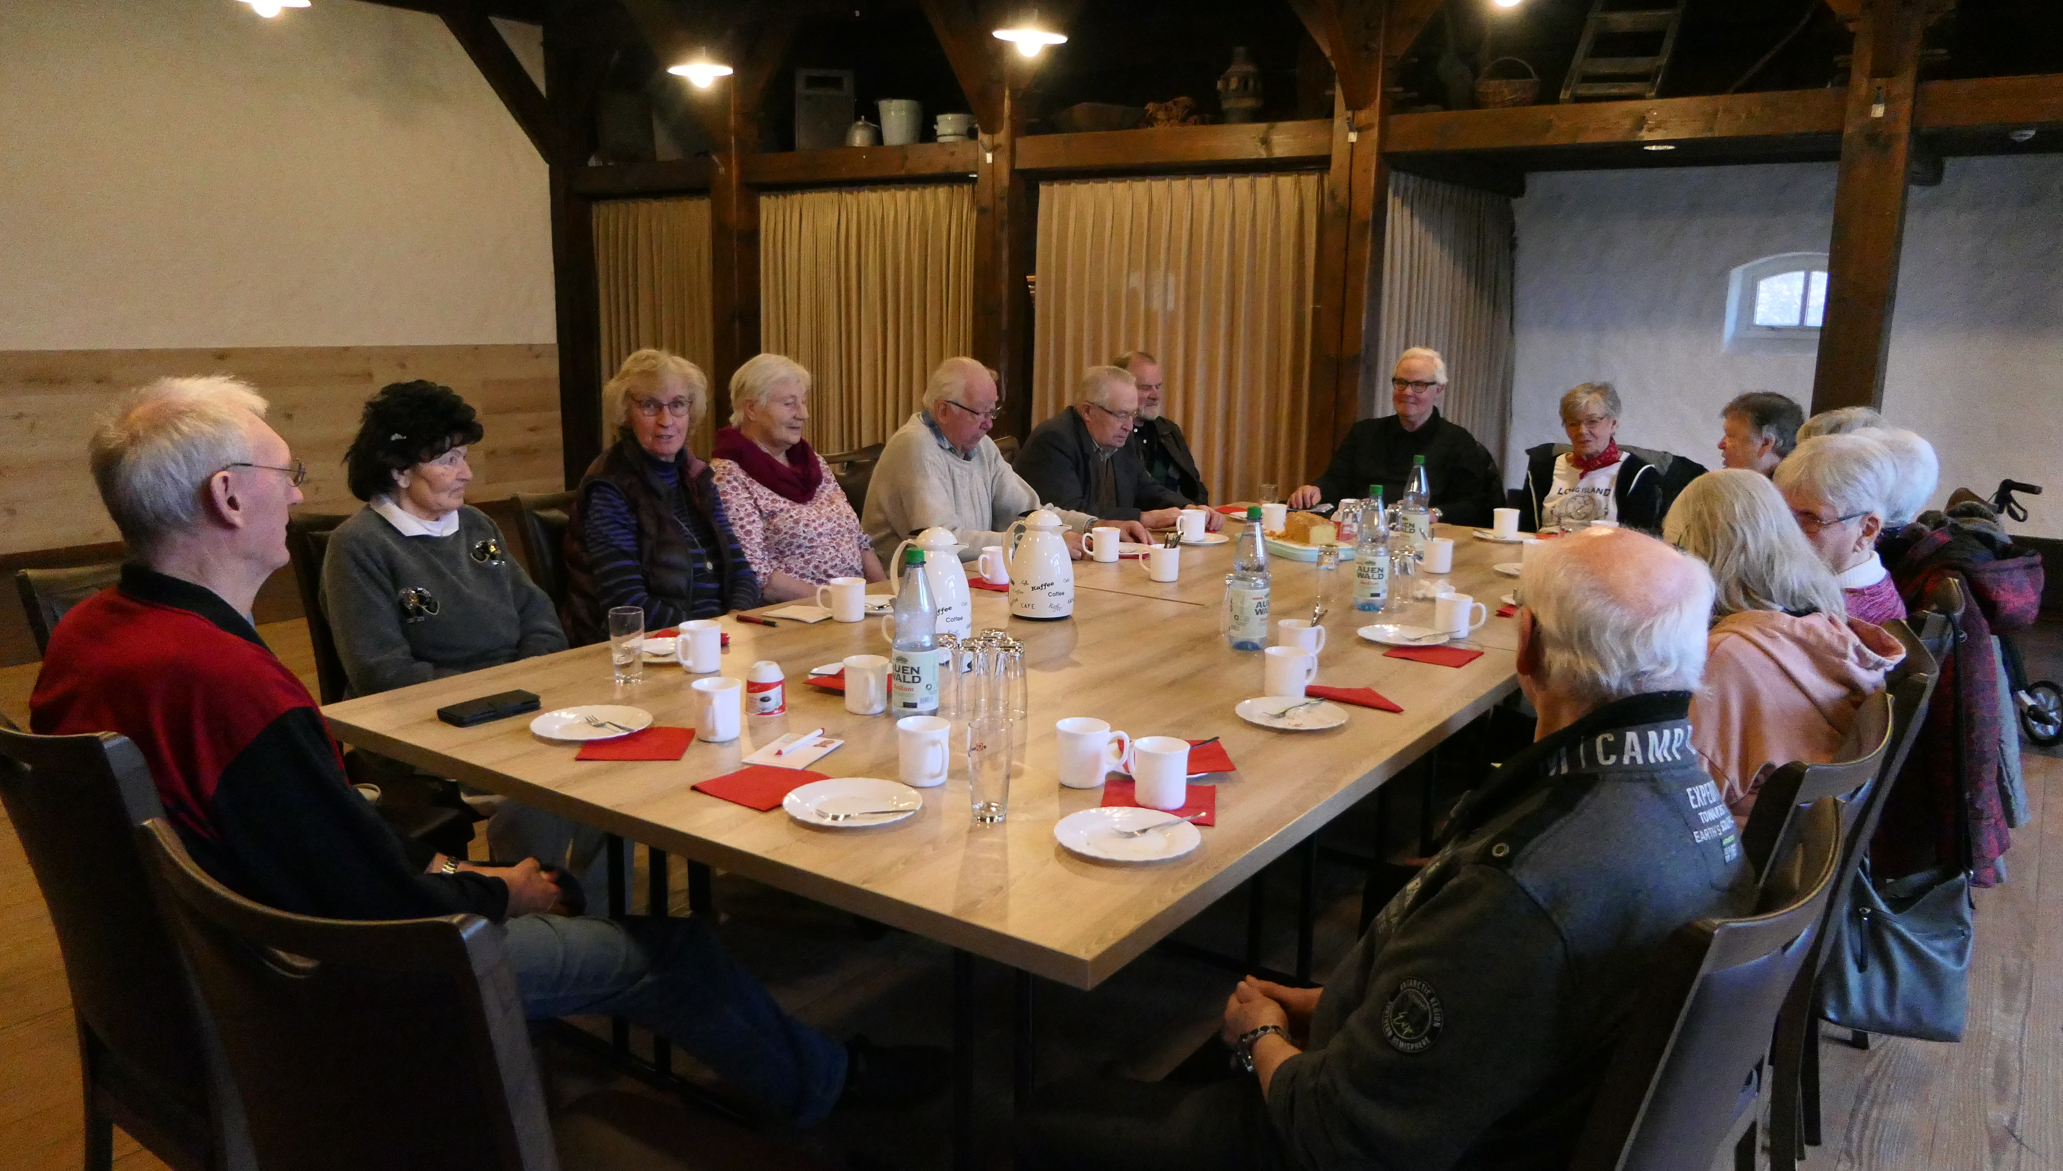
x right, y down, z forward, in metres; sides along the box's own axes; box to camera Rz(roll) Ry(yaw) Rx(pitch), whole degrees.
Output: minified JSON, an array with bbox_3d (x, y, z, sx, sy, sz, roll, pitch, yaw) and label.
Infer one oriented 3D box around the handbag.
[{"bbox_3d":[1.620,0.681,2.588,0.260,0.340,0.100,6,13,26],"label":"handbag"}]

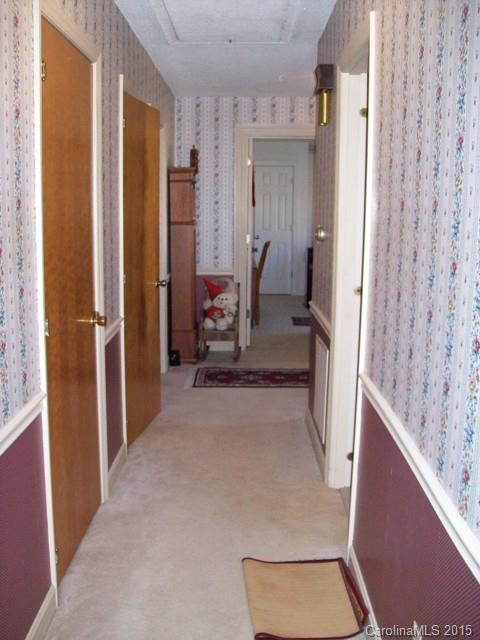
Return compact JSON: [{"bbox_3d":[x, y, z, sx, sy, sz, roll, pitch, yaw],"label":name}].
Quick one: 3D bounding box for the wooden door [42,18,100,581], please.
[{"bbox_3d":[-0.681,-0.061,2.714,0.038,2.030,0.720,1,10,0],"label":"wooden door"}]

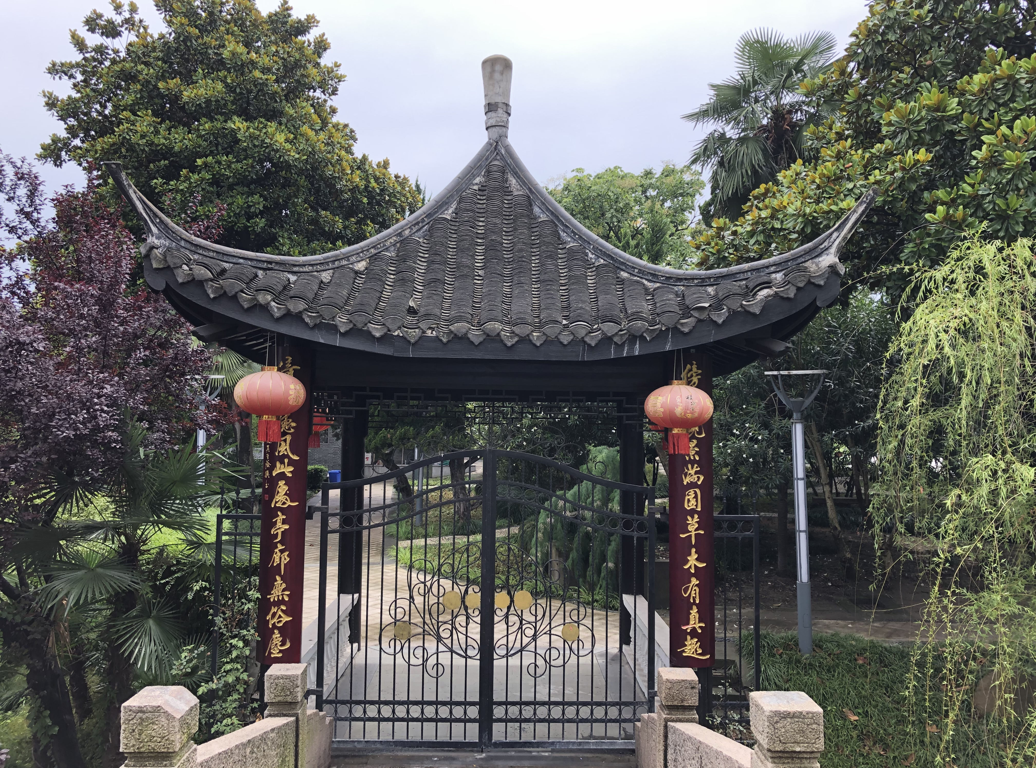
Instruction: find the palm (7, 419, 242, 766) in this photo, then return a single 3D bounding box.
[{"bbox_3d":[-2.657,1.430,5.679,1.574,2.369,1.550,1,-4,-1],"label":"palm"}]

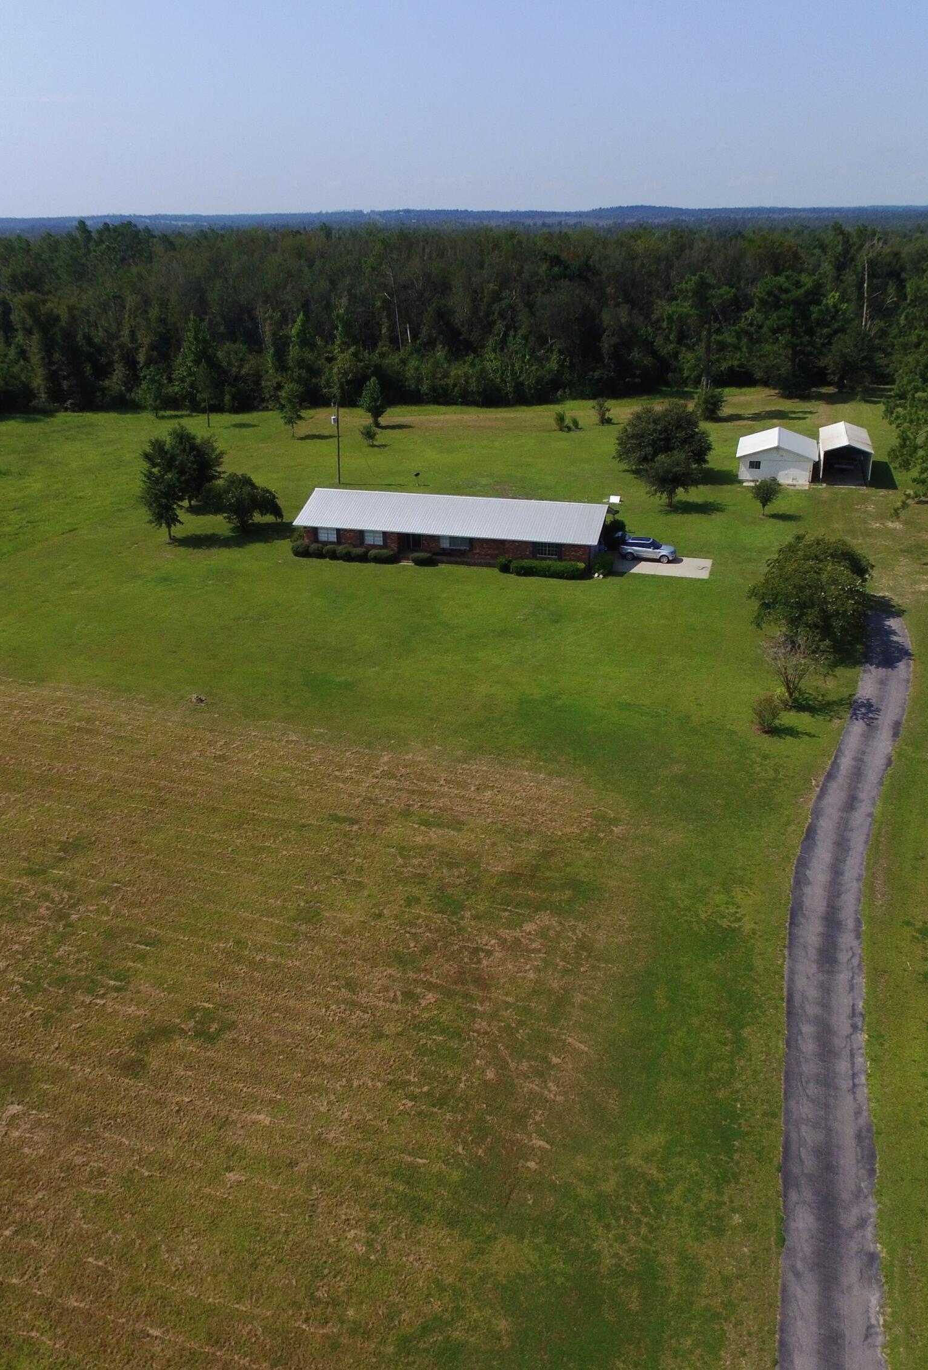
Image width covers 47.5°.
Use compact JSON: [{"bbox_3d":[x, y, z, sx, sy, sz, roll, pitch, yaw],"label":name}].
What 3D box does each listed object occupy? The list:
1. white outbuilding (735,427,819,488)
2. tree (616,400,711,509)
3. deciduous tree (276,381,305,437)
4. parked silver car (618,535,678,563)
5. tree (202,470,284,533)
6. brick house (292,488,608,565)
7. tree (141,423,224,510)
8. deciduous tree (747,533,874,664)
[{"bbox_3d":[35.755,-26.216,120.463,8.500,4.330,10.800,6,25,15],"label":"white outbuilding"},{"bbox_3d":[20.843,-24.520,110.242,10.000,10.000,9.800,-1,24,0],"label":"tree"},{"bbox_3d":[-23.631,-37.740,144.019,3.800,7.700,3.800,-1,24,0],"label":"deciduous tree"},{"bbox_3d":[16.324,-11.846,92.143,4.800,1.800,1.950,6,25,16],"label":"parked silver car"},{"bbox_3d":[-21.468,-17.916,102.290,7.600,5.600,7.200,-1,24,0],"label":"tree"},{"bbox_3d":[-0.601,-14.875,96.088,27.200,4.560,11.100,6,25,14],"label":"brick house"},{"bbox_3d":[-28.400,-21.537,106.319,8.400,9.100,8.000,-1,24,0],"label":"tree"},{"bbox_3d":[24.626,-6.571,74.477,8.600,6.400,9.500,-1,24,0],"label":"deciduous tree"}]

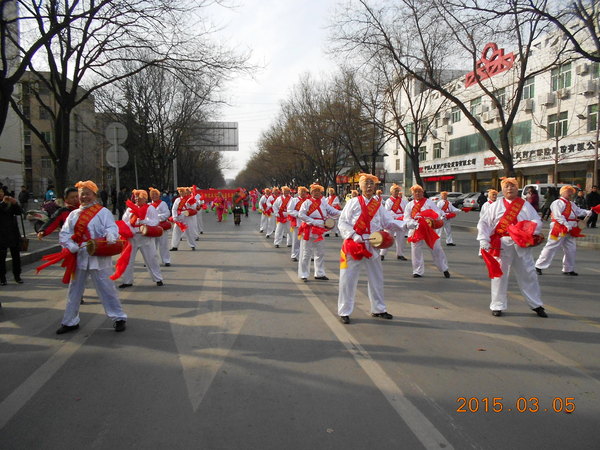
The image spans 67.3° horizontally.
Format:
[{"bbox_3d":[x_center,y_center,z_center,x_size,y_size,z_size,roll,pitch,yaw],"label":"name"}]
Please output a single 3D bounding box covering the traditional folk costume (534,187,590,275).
[{"bbox_3d":[4.943,0.080,8.478,0.950,1.680,0.570,-1,4,-9],"label":"traditional folk costume"}]

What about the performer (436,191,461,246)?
[{"bbox_3d":[4.397,-0.089,13.300,0.700,1.357,0.420,-1,4,-11],"label":"performer"}]

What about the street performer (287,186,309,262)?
[{"bbox_3d":[-0.011,-0.023,10.200,0.580,1.675,0.450,-2,4,-17],"label":"street performer"}]

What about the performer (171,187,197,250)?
[{"bbox_3d":[-3.126,-0.047,12.200,0.680,1.448,0.450,-1,4,-6],"label":"performer"}]

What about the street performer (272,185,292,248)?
[{"bbox_3d":[-0.472,-0.225,12.700,0.560,1.719,0.450,-2,4,-17],"label":"street performer"}]

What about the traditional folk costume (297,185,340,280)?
[{"bbox_3d":[0.331,0.226,7.850,0.700,1.428,0.450,-1,4,-14],"label":"traditional folk costume"}]

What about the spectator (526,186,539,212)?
[{"bbox_3d":[11.361,-1.049,22.000,0.420,1.660,0.520,-2,4,-24],"label":"spectator"}]

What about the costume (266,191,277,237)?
[{"bbox_3d":[-0.964,-0.455,16.100,0.530,1.733,0.450,-2,4,-17],"label":"costume"}]

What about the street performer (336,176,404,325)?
[{"bbox_3d":[0.838,0.269,5.280,0.800,1.722,0.500,-1,4,-10],"label":"street performer"}]

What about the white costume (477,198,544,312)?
[{"bbox_3d":[2.674,0.368,5.741,0.780,1.440,0.520,1,4,14],"label":"white costume"}]

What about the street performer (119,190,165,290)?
[{"bbox_3d":[-2.649,0.204,7.534,0.720,1.570,0.550,0,4,-3],"label":"street performer"}]

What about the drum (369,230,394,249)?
[{"bbox_3d":[0.945,0.168,5.226,0.210,0.210,0.310,3,5,38],"label":"drum"}]

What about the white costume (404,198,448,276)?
[{"bbox_3d":[2.354,0.192,8.386,0.800,1.410,0.550,1,4,12],"label":"white costume"}]

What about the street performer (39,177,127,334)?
[{"bbox_3d":[-2.415,0.331,5.067,0.880,1.670,0.570,-1,4,-14],"label":"street performer"}]

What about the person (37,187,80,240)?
[{"bbox_3d":[-3.264,0.273,6.300,0.800,1.594,0.500,-2,4,-17],"label":"person"}]

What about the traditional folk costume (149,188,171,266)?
[{"bbox_3d":[-2.953,0.032,9.427,0.620,1.640,0.500,0,4,3],"label":"traditional folk costume"}]

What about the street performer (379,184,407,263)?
[{"bbox_3d":[2.095,0.050,10.100,0.620,1.445,0.450,-1,4,-11],"label":"street performer"}]

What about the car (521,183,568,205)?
[{"bbox_3d":[16.050,-1.607,28.258,4.000,1.900,1.650,-1,4,-14],"label":"car"}]

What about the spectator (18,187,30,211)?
[{"bbox_3d":[-13.711,-1.090,22.480,0.450,1.700,0.550,2,5,30],"label":"spectator"}]

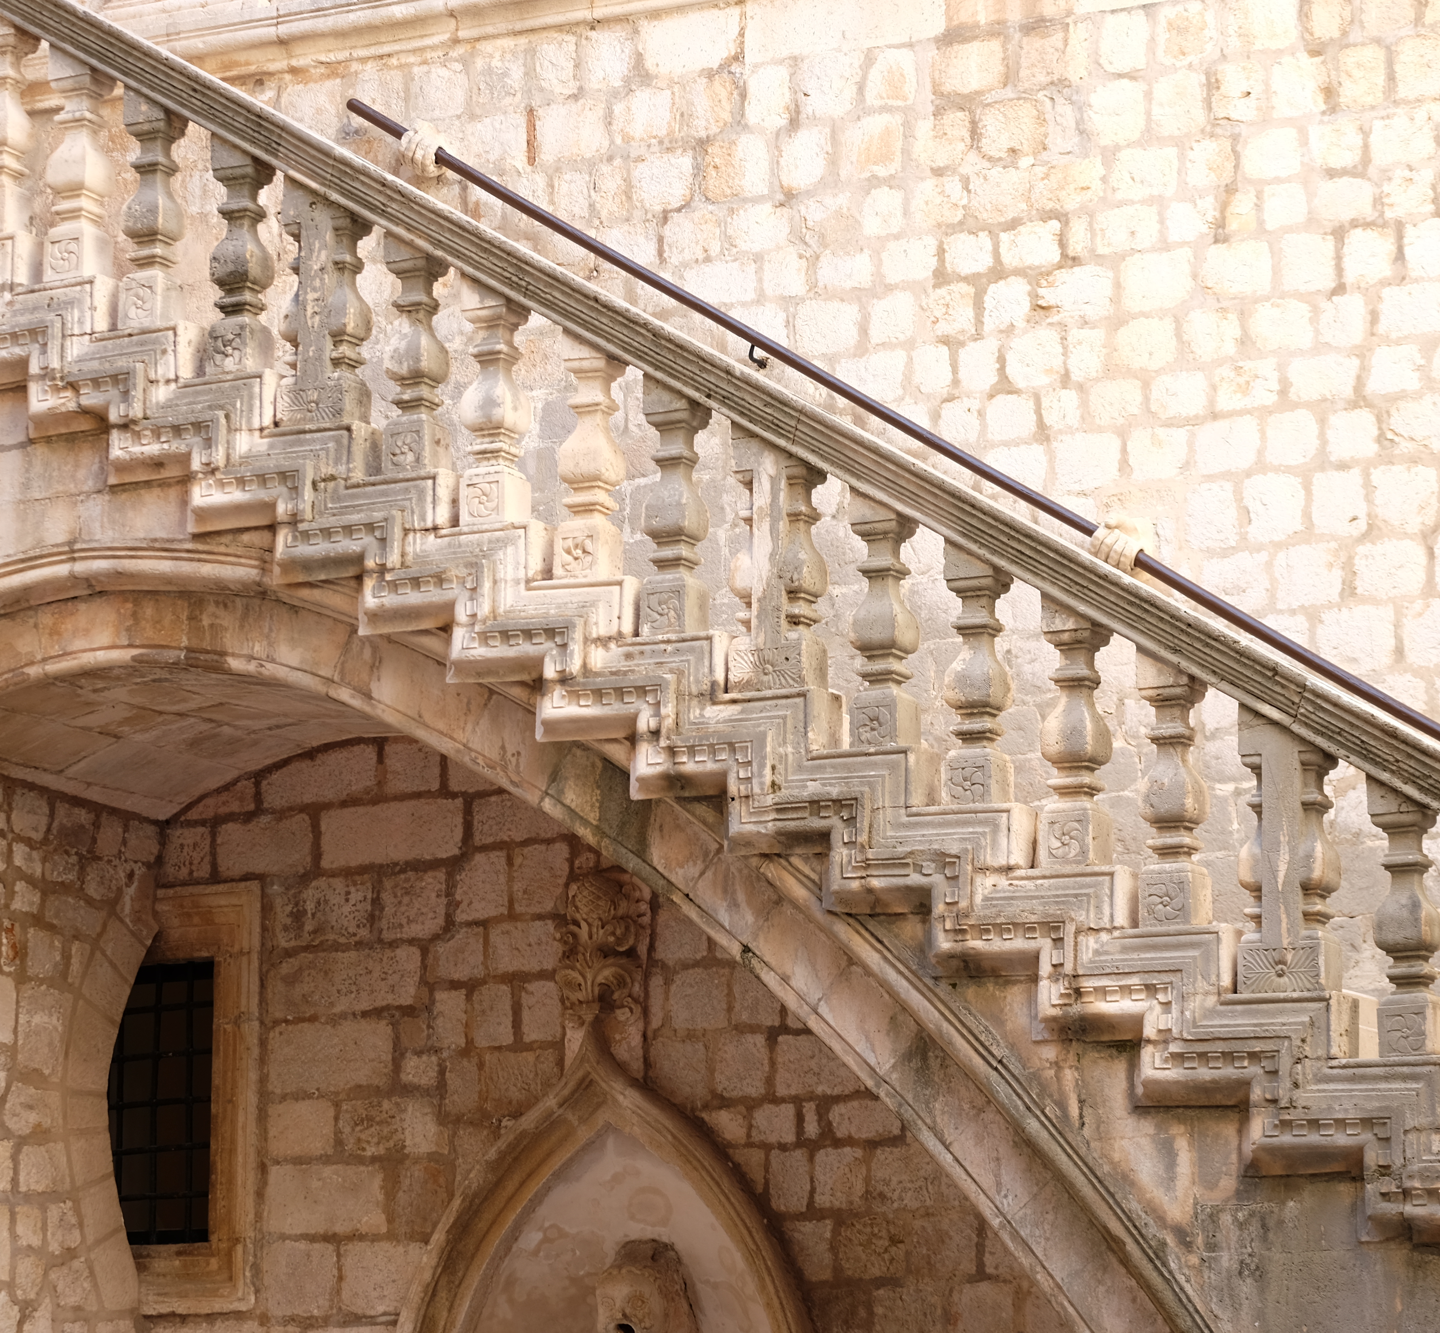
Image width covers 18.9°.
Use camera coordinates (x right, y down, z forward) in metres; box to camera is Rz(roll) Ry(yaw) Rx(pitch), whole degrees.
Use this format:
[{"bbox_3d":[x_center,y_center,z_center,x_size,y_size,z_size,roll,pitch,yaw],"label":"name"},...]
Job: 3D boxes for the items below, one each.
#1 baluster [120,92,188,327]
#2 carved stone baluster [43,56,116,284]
[{"bbox_3d":[-1.681,-1.340,12.938,0.146,0.710,0.143,-5,-10,29],"label":"baluster"},{"bbox_3d":[-1.986,-1.554,13.508,0.157,0.747,0.157,-4,-10,26],"label":"carved stone baluster"}]

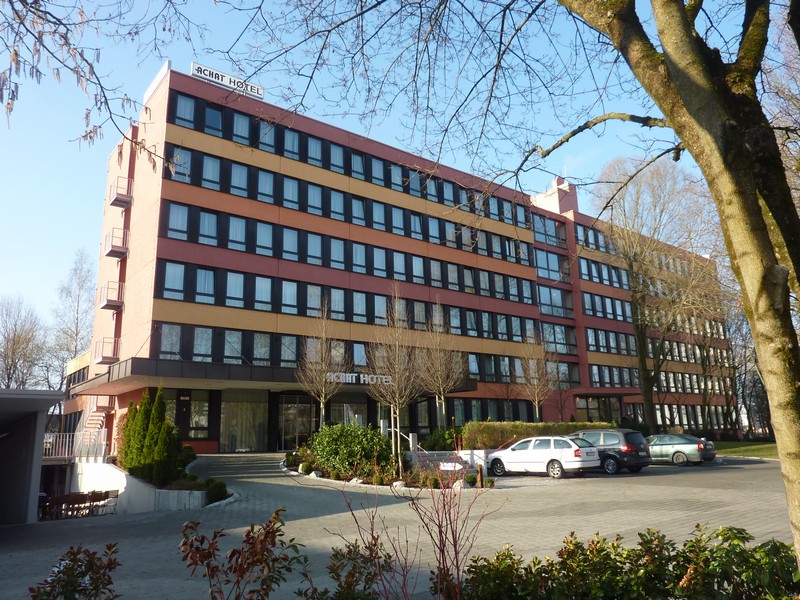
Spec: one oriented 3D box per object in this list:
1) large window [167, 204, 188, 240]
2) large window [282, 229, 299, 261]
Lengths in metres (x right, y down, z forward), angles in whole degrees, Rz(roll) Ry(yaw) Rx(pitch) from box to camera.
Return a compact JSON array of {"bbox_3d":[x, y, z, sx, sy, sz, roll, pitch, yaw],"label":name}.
[{"bbox_3d":[-11.076,-3.893,28.835,0.960,1.820,0.120,9,-18,-37],"label":"large window"},{"bbox_3d":[-5.783,-2.922,30.547,0.900,1.692,0.120,9,-18,-36],"label":"large window"}]

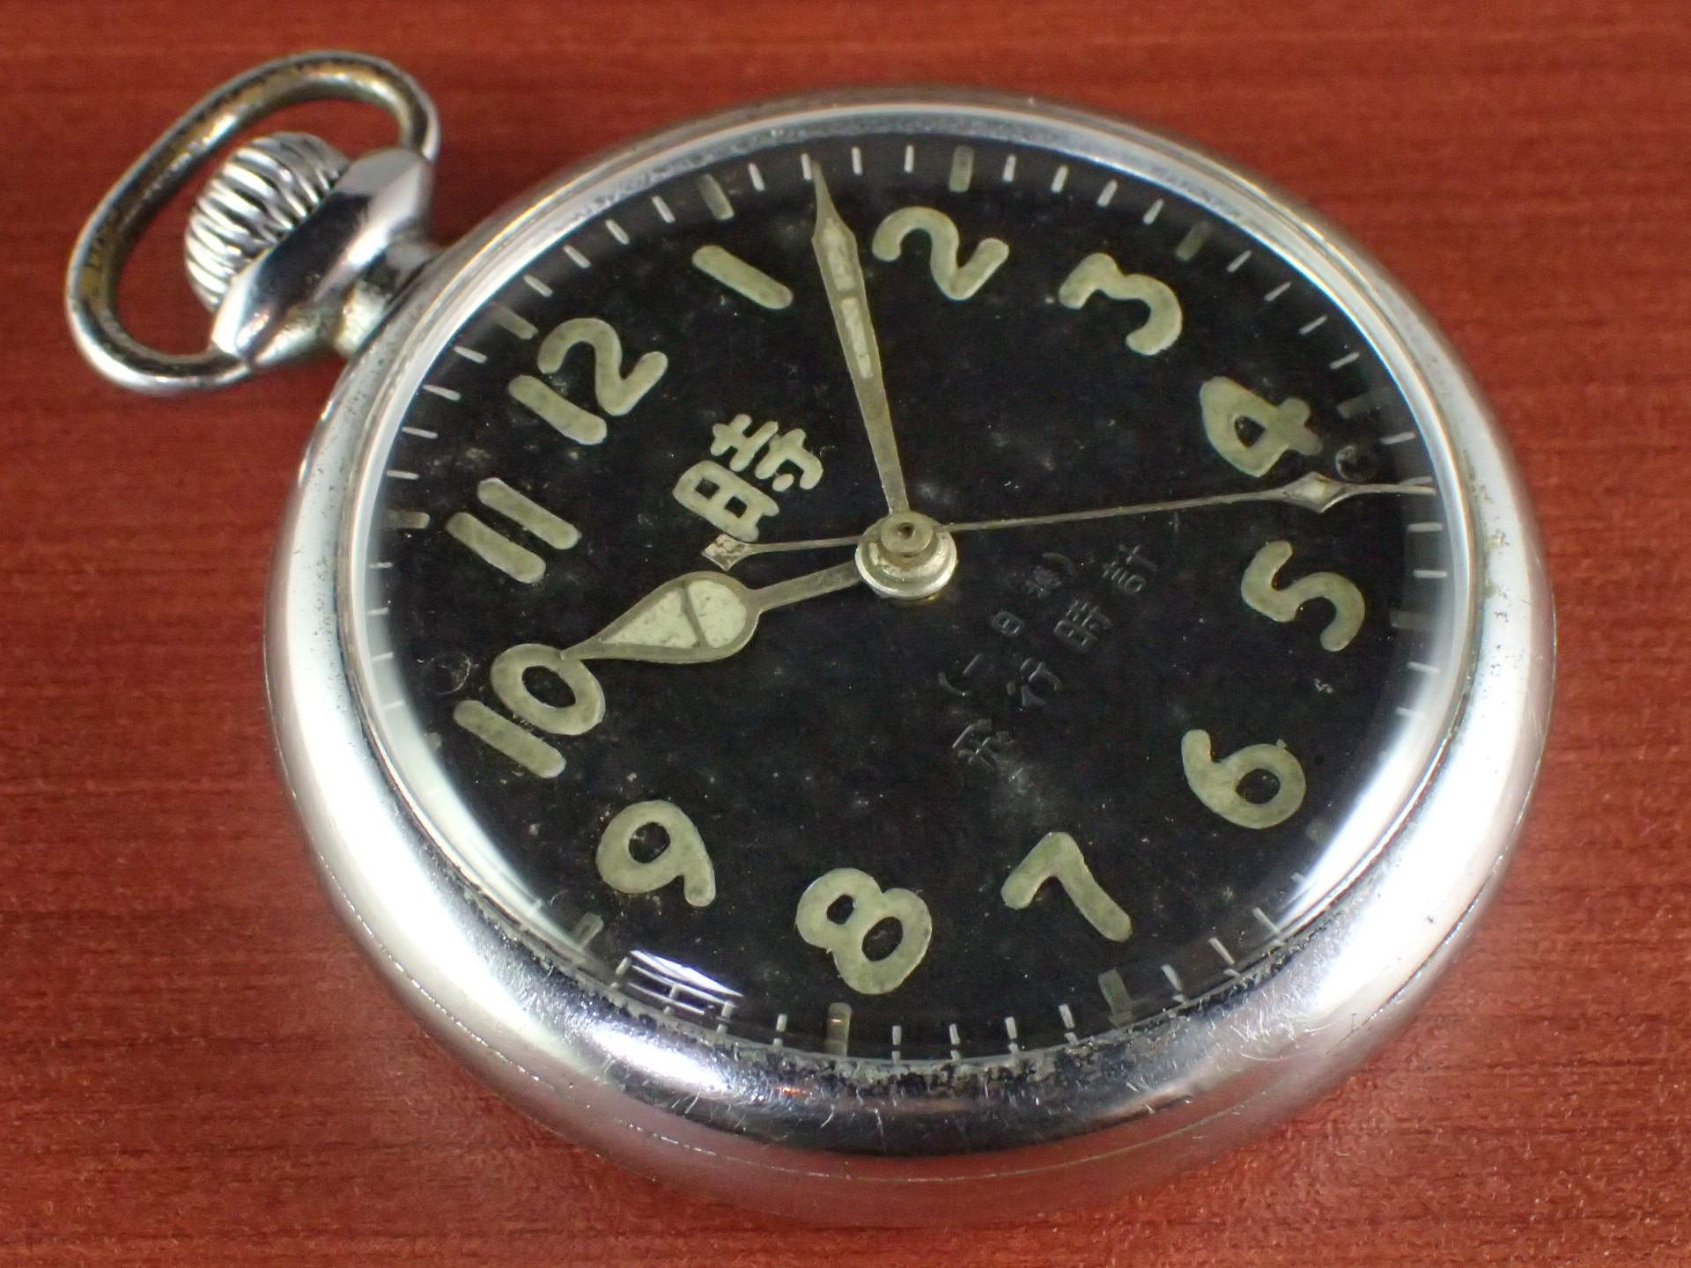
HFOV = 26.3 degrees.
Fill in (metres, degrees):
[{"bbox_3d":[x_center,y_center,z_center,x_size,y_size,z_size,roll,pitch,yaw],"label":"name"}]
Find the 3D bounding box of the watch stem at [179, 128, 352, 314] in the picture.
[{"bbox_3d":[-0.023,-0.016,0.150,0.005,0.008,0.008,32,64,19],"label":"watch stem"}]

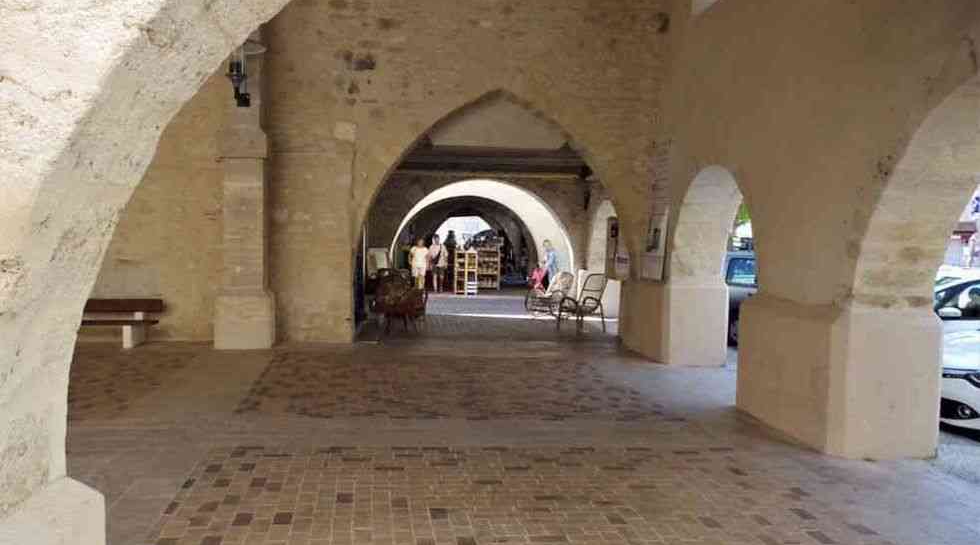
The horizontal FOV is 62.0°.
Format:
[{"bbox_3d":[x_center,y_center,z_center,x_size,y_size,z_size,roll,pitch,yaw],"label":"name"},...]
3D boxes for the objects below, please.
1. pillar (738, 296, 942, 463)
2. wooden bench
[{"bbox_3d":[2.988,0.778,7.195,0.843,1.200,1.902,0,3,-6],"label":"pillar"},{"bbox_3d":[-5.690,0.708,11.519,1.950,0.700,0.580,0,3,-8],"label":"wooden bench"}]

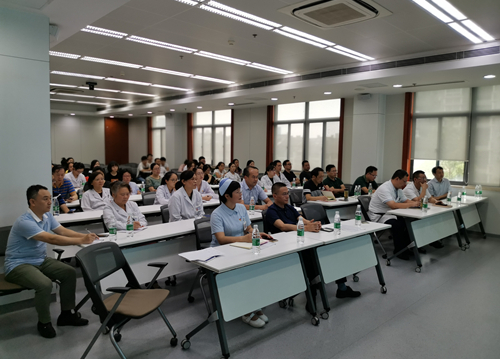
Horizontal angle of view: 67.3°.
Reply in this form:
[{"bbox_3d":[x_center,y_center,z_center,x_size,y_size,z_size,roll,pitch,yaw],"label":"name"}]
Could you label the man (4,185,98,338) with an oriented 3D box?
[{"bbox_3d":[-1.763,0.686,3.252,0.840,1.250,0.540,2,5,14],"label":"man"}]

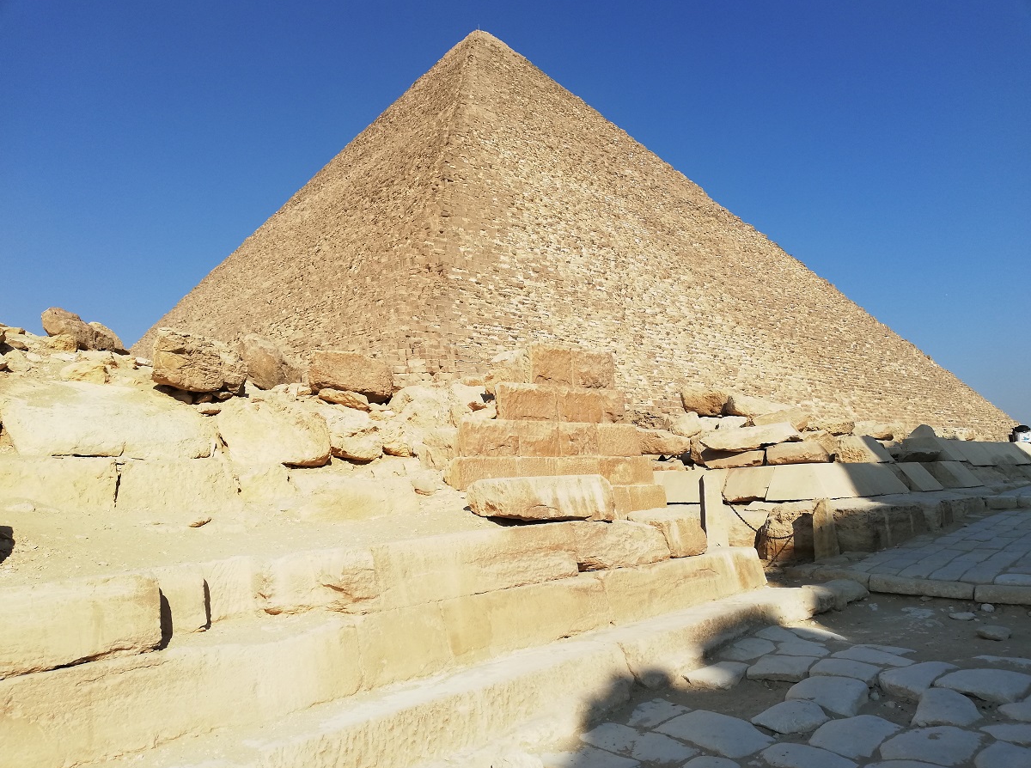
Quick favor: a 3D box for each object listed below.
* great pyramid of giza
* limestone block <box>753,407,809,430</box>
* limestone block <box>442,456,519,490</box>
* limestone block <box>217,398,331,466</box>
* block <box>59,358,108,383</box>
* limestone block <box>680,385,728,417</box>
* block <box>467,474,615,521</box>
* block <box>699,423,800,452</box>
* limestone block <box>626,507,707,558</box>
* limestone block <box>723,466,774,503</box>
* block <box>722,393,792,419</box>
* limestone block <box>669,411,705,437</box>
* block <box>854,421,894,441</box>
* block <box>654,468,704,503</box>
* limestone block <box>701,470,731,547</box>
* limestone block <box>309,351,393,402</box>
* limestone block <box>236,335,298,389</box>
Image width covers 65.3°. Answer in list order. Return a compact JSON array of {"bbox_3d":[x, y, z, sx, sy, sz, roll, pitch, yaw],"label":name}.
[{"bbox_3d":[-8.043,-33.803,231.986,230.000,139.000,230.000,5,-12,-42],"label":"great pyramid of giza"},{"bbox_3d":[5.682,0.746,17.200,0.939,0.382,0.600,-4,-7,-20],"label":"limestone block"},{"bbox_3d":[-0.476,1.227,11.100,0.893,0.409,0.500,5,-11,-42],"label":"limestone block"},{"bbox_3d":[-2.878,0.598,9.600,1.150,0.737,0.600,4,-11,-38],"label":"limestone block"},{"bbox_3d":[-5.098,-0.152,9.520,0.600,0.290,0.450,1,-9,-20],"label":"block"},{"bbox_3d":[3.731,0.342,16.000,0.700,0.560,0.700,5,-11,-39],"label":"limestone block"},{"bbox_3d":[0.289,1.332,9.402,1.600,0.480,0.650,-1,-9,-12],"label":"block"},{"bbox_3d":[4.640,1.056,16.000,1.800,0.350,0.750,-11,-7,-6],"label":"block"},{"bbox_3d":[1.988,1.919,10.544,0.850,0.600,0.750,6,-12,-44],"label":"limestone block"},{"bbox_3d":[4.117,1.769,14.210,0.900,0.620,0.700,3,-10,-32],"label":"limestone block"},{"bbox_3d":[5.111,0.472,17.000,1.200,0.420,0.650,8,-12,-29],"label":"block"},{"bbox_3d":[3.179,0.761,14.947,0.650,0.480,0.550,0,-9,-15],"label":"limestone block"},{"bbox_3d":[8.346,1.093,18.692,0.900,0.500,0.700,-2,-9,-5],"label":"block"},{"bbox_3d":[2.777,1.697,13.411,1.150,0.550,0.750,3,-10,-32],"label":"block"},{"bbox_3d":[2.567,1.597,10.300,0.260,0.960,0.230,-1,-9,-12],"label":"limestone block"},{"bbox_3d":[-2.303,-0.097,11.200,1.000,0.580,0.650,5,-11,-39],"label":"limestone block"},{"bbox_3d":[-3.624,-0.306,11.750,0.950,0.800,0.750,0,-9,-15],"label":"limestone block"}]

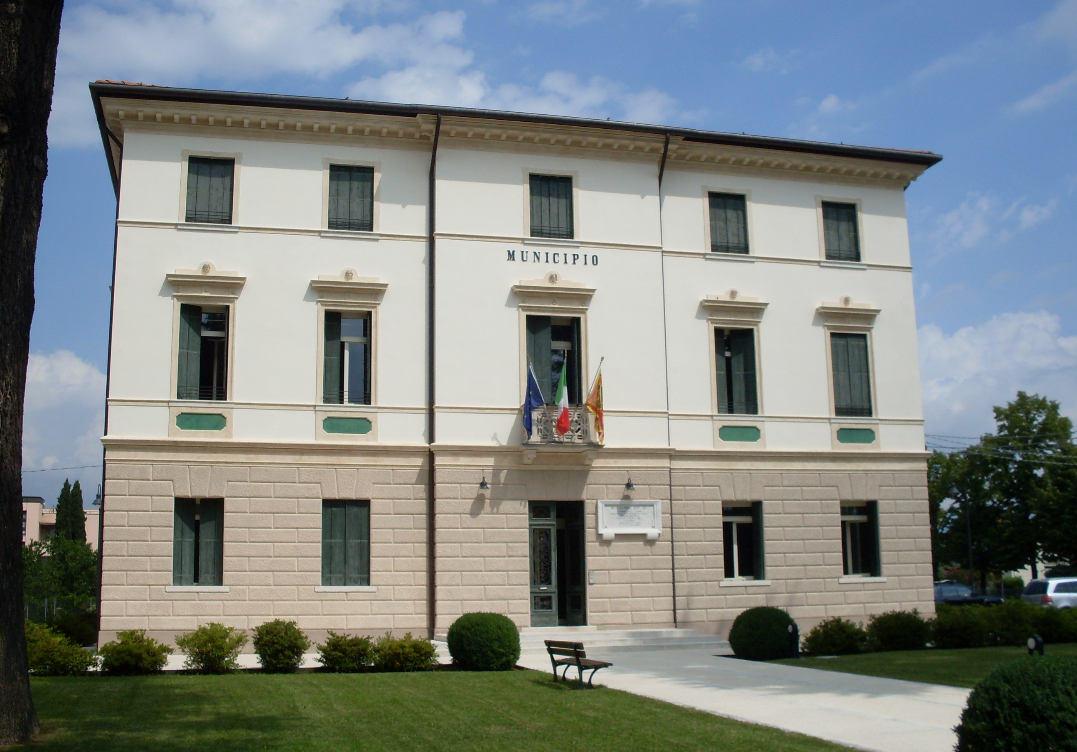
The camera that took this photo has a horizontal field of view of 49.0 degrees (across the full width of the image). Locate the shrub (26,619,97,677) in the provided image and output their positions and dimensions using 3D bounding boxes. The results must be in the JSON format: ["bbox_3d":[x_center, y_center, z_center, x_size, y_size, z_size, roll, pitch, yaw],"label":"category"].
[{"bbox_3d":[-9.012,5.088,22.100,1.526,1.023,1.300,2,-11,-14],"label":"shrub"}]

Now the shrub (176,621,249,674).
[{"bbox_3d":[-6.919,5.749,25.049,1.514,1.014,1.350,2,-11,-14],"label":"shrub"}]

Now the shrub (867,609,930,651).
[{"bbox_3d":[7.973,5.636,26.189,1.407,0.873,1.266,2,-11,-15],"label":"shrub"}]

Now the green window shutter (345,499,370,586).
[{"bbox_3d":[-4.810,4.461,31.549,0.624,2.241,0.060,2,-11,-14],"label":"green window shutter"}]

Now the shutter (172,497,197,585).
[{"bbox_3d":[-9.121,4.291,30.498,0.603,2.241,0.100,2,-11,-14],"label":"shutter"}]

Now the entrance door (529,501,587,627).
[{"bbox_3d":[0.479,4.712,29.749,1.449,3.121,0.200,2,-11,-15],"label":"entrance door"}]

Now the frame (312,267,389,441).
[{"bbox_3d":[-4.788,-0.508,29.766,1.910,4.387,0.400,2,-11,-14],"label":"frame"}]

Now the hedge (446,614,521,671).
[{"bbox_3d":[-1.074,5.196,23.153,1.445,1.094,1.445,-1,-11,0],"label":"hedge"}]

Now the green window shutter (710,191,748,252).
[{"bbox_3d":[5.807,-4.663,36.031,1.222,1.891,0.070,2,-11,-14],"label":"green window shutter"}]

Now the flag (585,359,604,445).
[{"bbox_3d":[1.405,0.639,29.463,0.425,2.150,0.400,2,-11,-15],"label":"flag"}]

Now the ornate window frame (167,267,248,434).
[{"bbox_3d":[-8.831,-0.737,31.265,2.030,4.730,0.400,2,-11,-14],"label":"ornate window frame"}]

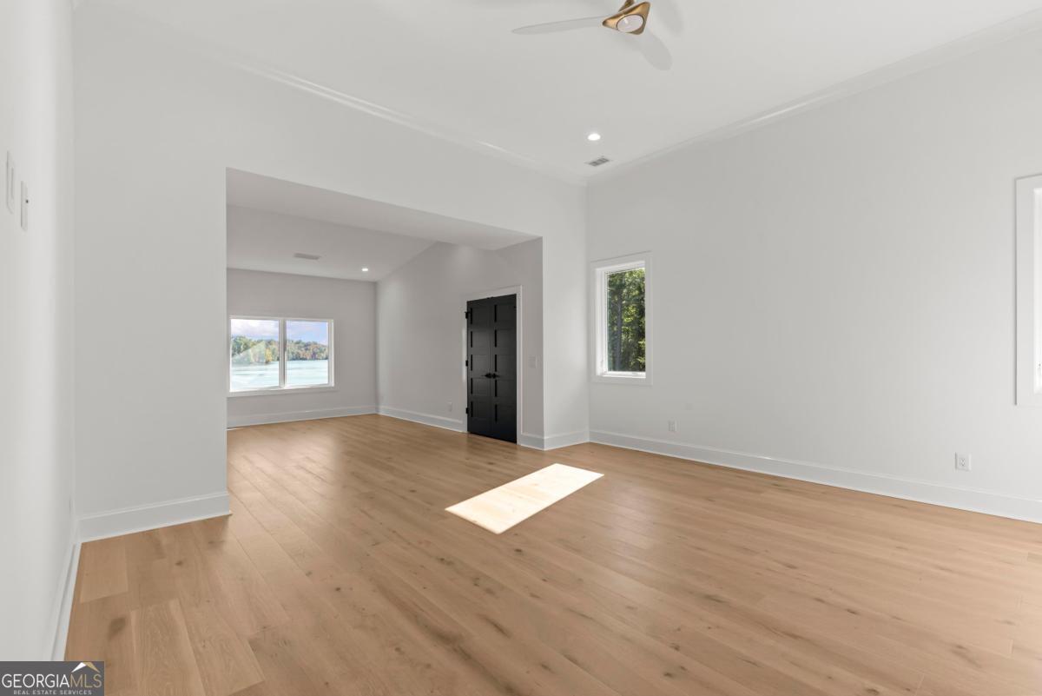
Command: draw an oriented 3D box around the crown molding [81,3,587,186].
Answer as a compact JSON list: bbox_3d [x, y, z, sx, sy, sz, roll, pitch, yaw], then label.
[{"bbox_3d":[-0.997,-2.269,4.753,5.155,0.093,0.086,0,-1,-42],"label":"crown molding"}]

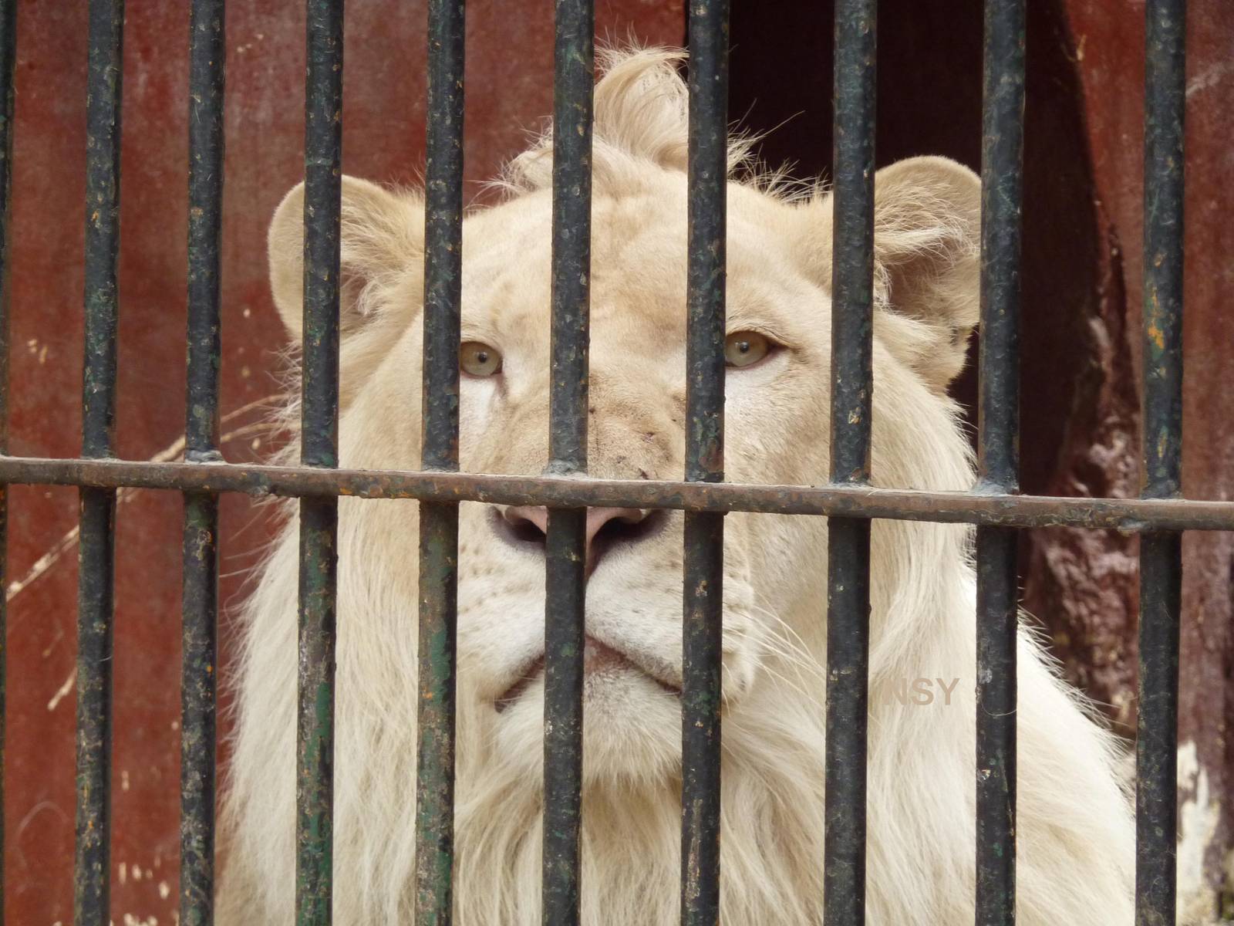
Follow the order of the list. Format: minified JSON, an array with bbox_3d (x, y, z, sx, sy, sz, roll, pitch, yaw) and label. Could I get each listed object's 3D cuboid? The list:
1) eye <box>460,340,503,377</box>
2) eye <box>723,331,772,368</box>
[{"bbox_3d":[-0.074,-0.055,3.720,0.027,0.019,0.017,-1,2,6],"label":"eye"},{"bbox_3d":[0.068,-0.060,3.700,0.027,0.019,0.017,-1,2,6],"label":"eye"}]

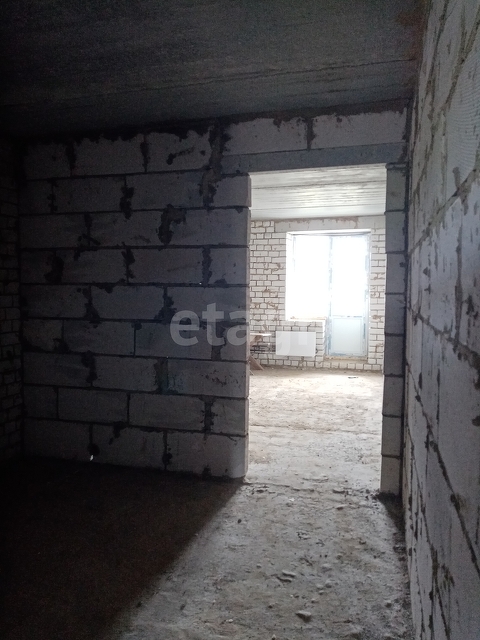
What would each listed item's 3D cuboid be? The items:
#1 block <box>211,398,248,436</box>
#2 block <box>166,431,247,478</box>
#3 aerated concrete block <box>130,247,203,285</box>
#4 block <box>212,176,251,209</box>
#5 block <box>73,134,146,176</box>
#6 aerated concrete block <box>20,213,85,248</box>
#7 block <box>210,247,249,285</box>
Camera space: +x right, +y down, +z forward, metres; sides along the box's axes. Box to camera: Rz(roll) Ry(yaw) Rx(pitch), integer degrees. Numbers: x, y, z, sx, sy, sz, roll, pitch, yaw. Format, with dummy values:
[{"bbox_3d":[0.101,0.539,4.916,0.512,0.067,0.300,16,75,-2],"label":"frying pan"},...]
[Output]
[{"bbox_3d":[-0.071,0.683,3.451,0.248,0.250,0.100,1,3,14],"label":"block"},{"bbox_3d":[-0.236,0.953,3.505,0.597,0.265,0.100,1,3,14],"label":"block"},{"bbox_3d":[-0.522,-0.384,3.503,0.585,0.250,0.100,1,3,14],"label":"aerated concrete block"},{"bbox_3d":[-0.050,-0.887,3.361,0.249,0.207,0.100,1,3,14],"label":"block"},{"bbox_3d":[-0.954,-1.195,3.564,0.580,0.250,0.100,1,3,14],"label":"block"},{"bbox_3d":[-1.404,-0.671,3.701,0.580,0.250,0.100,1,3,14],"label":"aerated concrete block"},{"bbox_3d":[-0.070,-0.374,3.394,0.264,0.250,0.100,1,3,14],"label":"block"}]

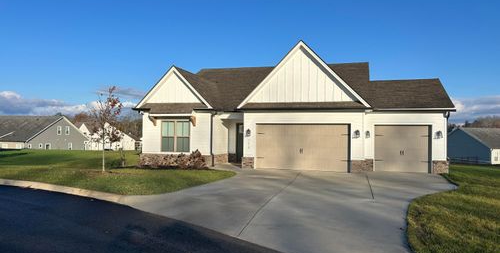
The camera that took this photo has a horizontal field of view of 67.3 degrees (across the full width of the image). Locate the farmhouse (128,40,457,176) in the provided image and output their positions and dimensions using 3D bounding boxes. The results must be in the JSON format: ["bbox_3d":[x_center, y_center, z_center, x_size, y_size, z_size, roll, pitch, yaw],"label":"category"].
[{"bbox_3d":[3.050,-1.100,25.900,17.100,6.750,13.200,0,0,14],"label":"farmhouse"}]

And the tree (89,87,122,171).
[{"bbox_3d":[-7.700,0.100,20.000,1.800,4.550,1.800,0,0,14],"label":"tree"}]

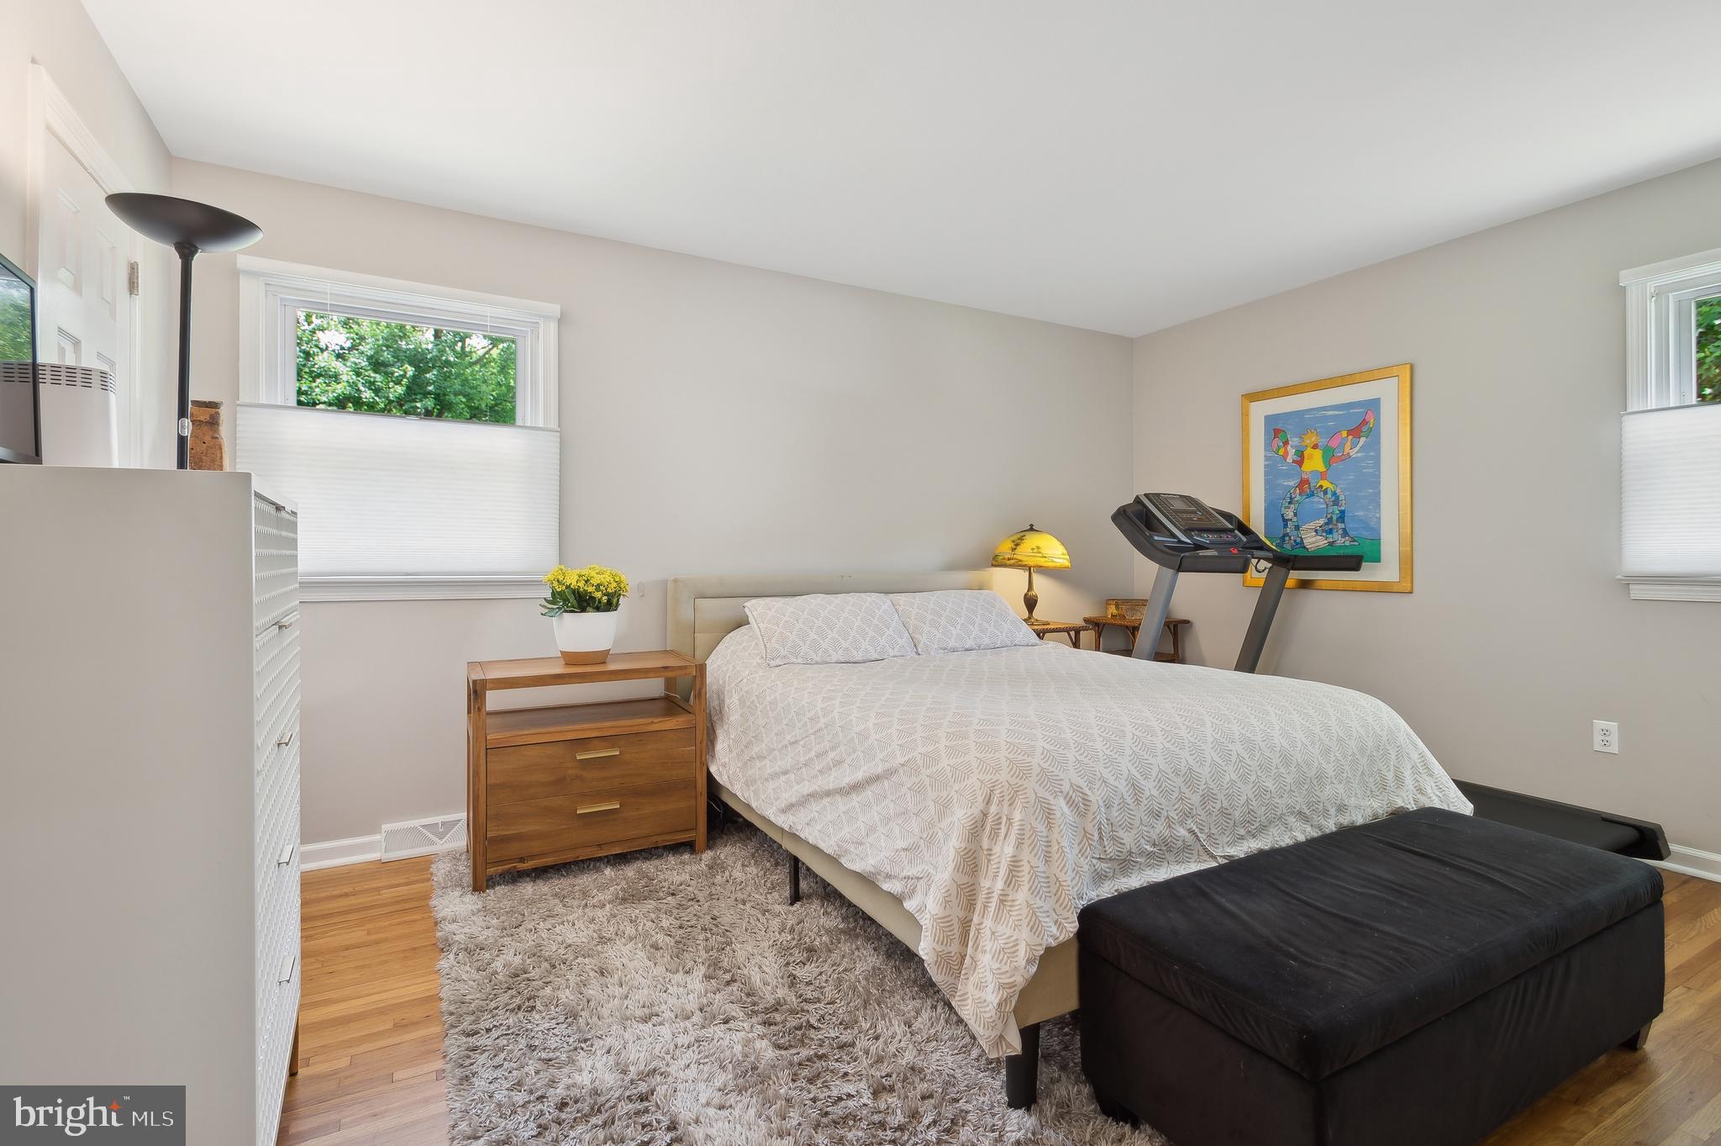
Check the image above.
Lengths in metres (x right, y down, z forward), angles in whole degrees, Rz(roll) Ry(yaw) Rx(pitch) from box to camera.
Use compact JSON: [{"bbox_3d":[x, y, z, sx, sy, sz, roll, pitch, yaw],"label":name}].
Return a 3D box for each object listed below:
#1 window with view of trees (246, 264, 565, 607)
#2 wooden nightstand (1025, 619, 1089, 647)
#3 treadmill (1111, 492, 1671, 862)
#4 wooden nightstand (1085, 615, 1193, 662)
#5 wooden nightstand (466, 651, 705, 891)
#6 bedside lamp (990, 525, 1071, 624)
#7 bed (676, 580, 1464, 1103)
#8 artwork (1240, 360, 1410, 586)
[{"bbox_3d":[-1.640,-0.482,2.989,1.035,1.169,0.090,-1,1,-30],"label":"window with view of trees"},{"bbox_3d":[0.939,0.644,4.239,0.400,0.740,0.390,-1,1,-30],"label":"wooden nightstand"},{"bbox_3d":[1.931,0.338,3.365,0.850,1.375,1.880,-1,1,-30],"label":"treadmill"},{"bbox_3d":[1.548,0.635,4.555,0.400,0.742,0.400,-1,1,-30],"label":"wooden nightstand"},{"bbox_3d":[-1.014,0.687,3.002,0.770,0.706,0.465,-1,1,-30],"label":"wooden nightstand"},{"bbox_3d":[0.894,0.011,4.232,0.420,0.530,0.420,0,1,0],"label":"bedside lamp"},{"bbox_3d":[0.480,0.528,2.913,1.725,1.010,2.220,-1,1,-30],"label":"bed"},{"bbox_3d":[2.174,-0.418,3.865,0.035,0.991,0.814,-1,1,-30],"label":"artwork"}]

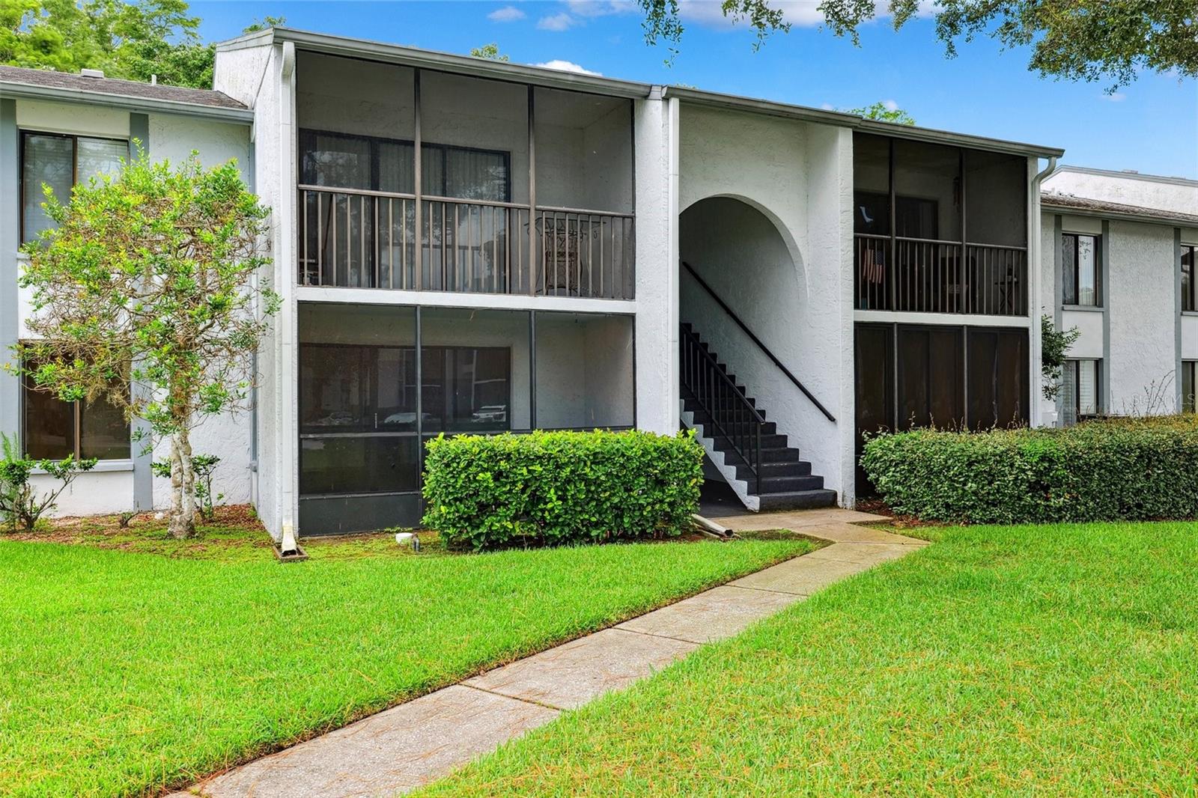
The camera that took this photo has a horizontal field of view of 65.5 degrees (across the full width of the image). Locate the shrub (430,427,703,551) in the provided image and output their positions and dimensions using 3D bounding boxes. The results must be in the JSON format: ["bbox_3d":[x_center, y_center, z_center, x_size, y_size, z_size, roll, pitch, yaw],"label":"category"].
[{"bbox_3d":[-0.360,0.953,10.324,3.000,1.192,0.869,0,0,-25],"label":"shrub"}]

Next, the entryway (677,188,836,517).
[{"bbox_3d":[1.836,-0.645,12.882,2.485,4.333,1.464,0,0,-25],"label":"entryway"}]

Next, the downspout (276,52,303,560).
[{"bbox_3d":[-3.147,-1.053,9.441,0.152,5.202,0.424,0,0,-25],"label":"downspout"}]

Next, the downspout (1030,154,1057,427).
[{"bbox_3d":[6.764,-1.085,14.095,0.141,5.151,0.424,0,0,-25],"label":"downspout"}]

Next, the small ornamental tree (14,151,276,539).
[{"bbox_3d":[-4.769,-0.609,9.796,2.687,4.161,2.525,0,0,-25],"label":"small ornamental tree"}]

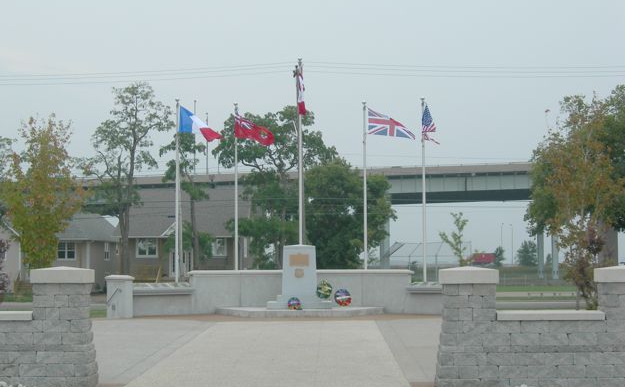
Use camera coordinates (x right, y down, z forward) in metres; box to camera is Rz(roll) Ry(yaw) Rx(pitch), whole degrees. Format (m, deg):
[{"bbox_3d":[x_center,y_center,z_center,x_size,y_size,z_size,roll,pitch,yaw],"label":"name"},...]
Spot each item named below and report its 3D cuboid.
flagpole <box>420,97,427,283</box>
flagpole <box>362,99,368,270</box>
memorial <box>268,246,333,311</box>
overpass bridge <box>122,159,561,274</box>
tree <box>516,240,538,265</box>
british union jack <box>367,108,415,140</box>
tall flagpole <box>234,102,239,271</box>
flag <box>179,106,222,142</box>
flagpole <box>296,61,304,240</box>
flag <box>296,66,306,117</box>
[{"bbox_3d":[3.085,0.235,30.400,0.100,5.800,0.100,0,-3,0],"label":"flagpole"},{"bbox_3d":[1.499,0.311,31.100,0.100,5.800,0.100,0,-3,0],"label":"flagpole"},{"bbox_3d":[-0.327,2.196,28.800,1.690,1.670,1.150,0,-3,1],"label":"memorial"},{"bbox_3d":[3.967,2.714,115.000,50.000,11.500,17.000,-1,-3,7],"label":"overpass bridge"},{"bbox_3d":[46.841,12.854,240.000,4.900,5.800,4.900,0,-3,0],"label":"tree"},{"bbox_3d":[2.202,-1.976,31.100,1.340,0.900,0.250,0,-3,-6],"label":"british union jack"},{"bbox_3d":[-2.146,0.325,31.100,0.100,5.800,0.100,0,-3,0],"label":"tall flagpole"},{"bbox_3d":[-3.081,-1.925,30.300,1.220,0.980,0.250,0,-3,-6],"label":"flag"},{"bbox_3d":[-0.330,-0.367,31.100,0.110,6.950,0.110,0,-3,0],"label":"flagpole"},{"bbox_3d":[-0.289,-2.889,31.200,0.290,1.360,0.320,0,-3,0],"label":"flag"}]

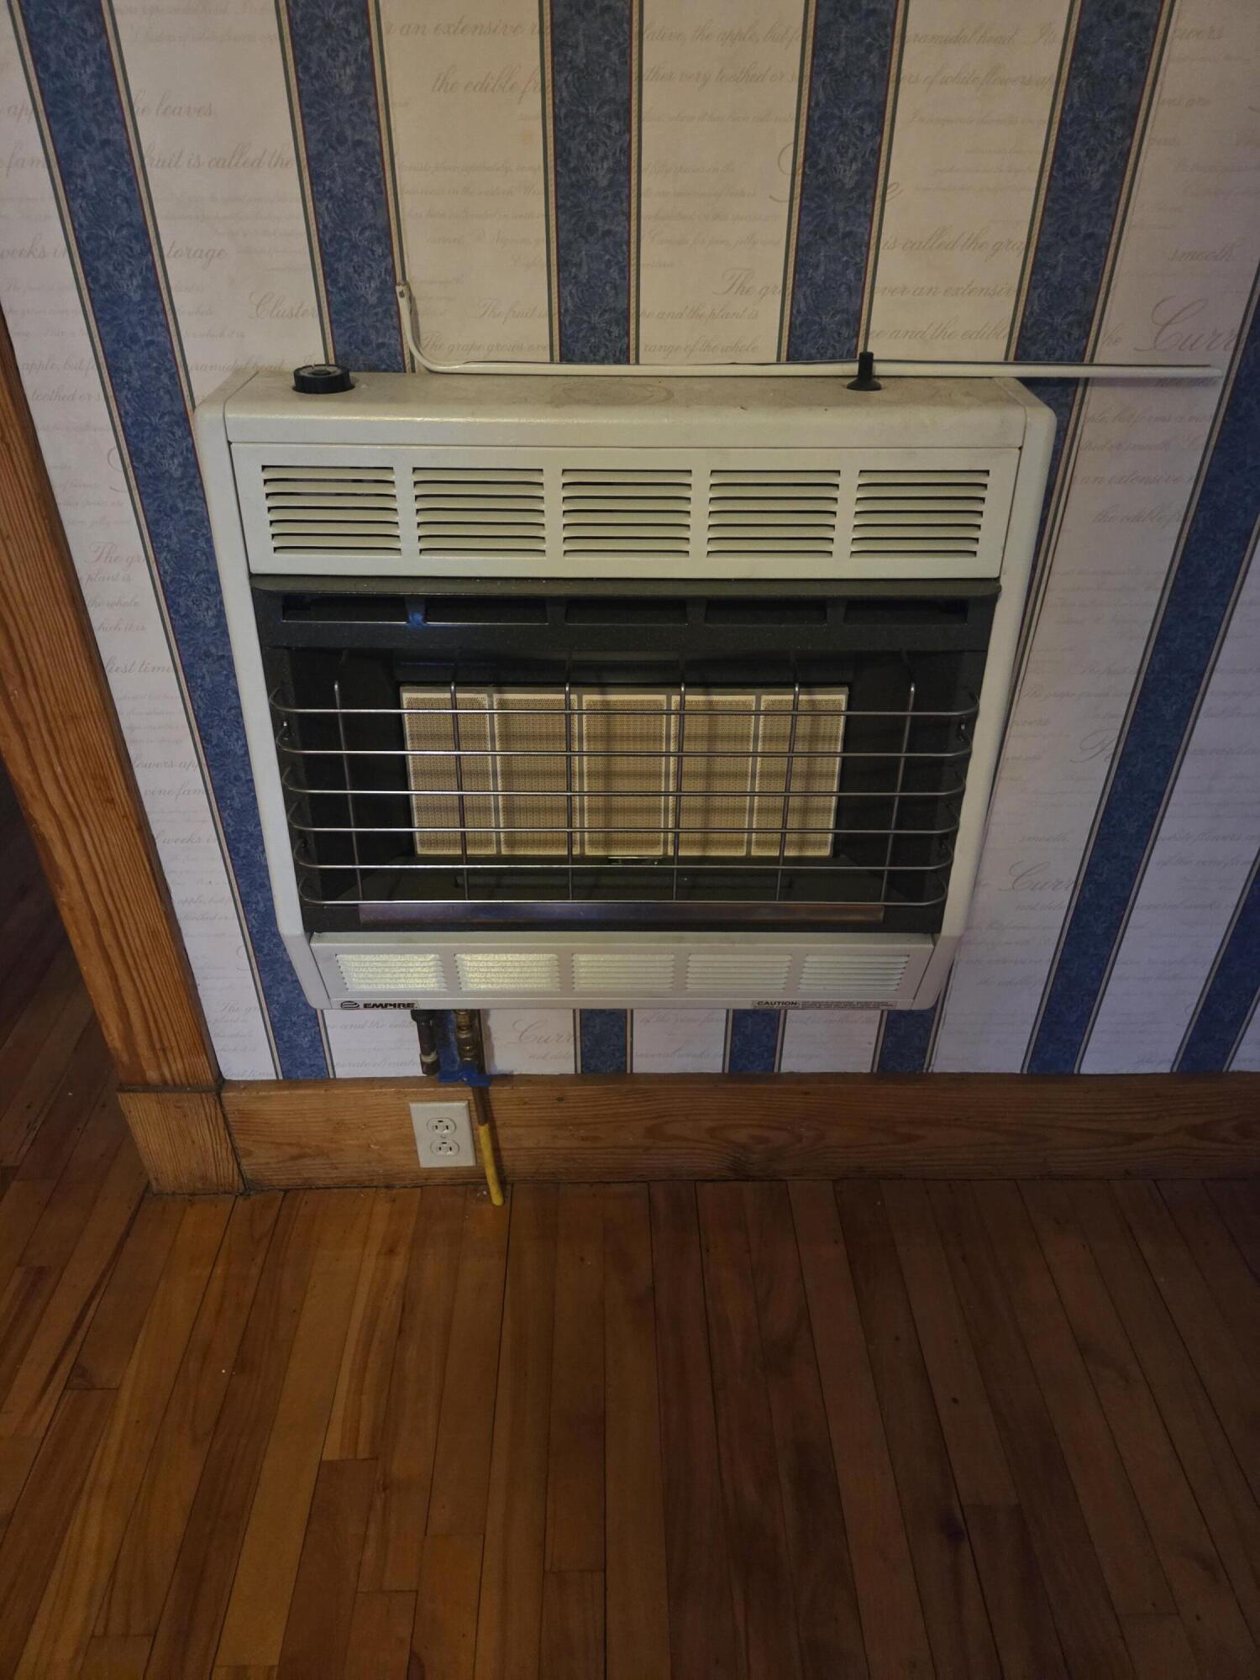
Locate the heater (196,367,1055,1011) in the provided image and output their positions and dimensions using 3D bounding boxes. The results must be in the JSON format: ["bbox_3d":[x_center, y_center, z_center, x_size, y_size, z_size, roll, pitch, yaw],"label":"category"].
[{"bbox_3d":[-0.004,-0.088,0.951,0.602,0.551,0.167,0,35,-1],"label":"heater"}]

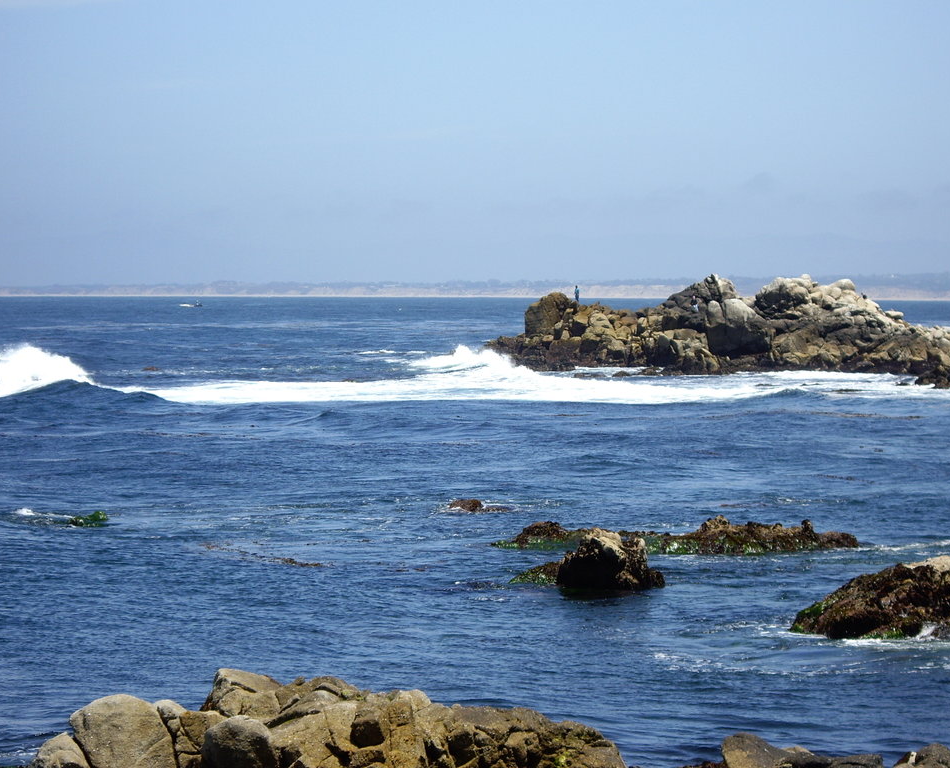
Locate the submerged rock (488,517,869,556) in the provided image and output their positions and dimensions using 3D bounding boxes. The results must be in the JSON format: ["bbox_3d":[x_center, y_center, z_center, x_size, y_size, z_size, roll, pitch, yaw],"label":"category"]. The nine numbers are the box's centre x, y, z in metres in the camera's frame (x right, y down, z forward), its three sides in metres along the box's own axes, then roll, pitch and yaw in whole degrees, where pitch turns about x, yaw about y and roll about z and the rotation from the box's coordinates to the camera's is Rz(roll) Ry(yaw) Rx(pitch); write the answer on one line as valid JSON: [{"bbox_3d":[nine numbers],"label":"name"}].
[{"bbox_3d":[6.025,4.482,100.331,10.711,1.050,3.600,0,2,0],"label":"submerged rock"}]

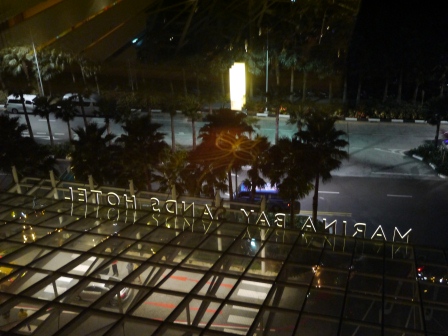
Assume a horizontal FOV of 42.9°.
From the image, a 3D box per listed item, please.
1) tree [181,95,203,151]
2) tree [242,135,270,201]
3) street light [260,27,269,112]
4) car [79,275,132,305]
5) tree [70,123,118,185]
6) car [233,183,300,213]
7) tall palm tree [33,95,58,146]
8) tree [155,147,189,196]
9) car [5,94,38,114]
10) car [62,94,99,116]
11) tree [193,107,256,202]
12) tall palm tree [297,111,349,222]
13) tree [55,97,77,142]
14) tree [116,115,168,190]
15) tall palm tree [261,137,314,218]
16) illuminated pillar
[{"bbox_3d":[-2.903,-4.310,55.337,1.916,5.769,1.916,3,27,9],"label":"tree"},{"bbox_3d":[2.224,0.958,42.905,2.700,7.433,2.700,3,27,9],"label":"tree"},{"bbox_3d":[4.910,-10.930,64.940,0.400,10.250,0.800,3,29,8],"label":"street light"},{"bbox_3d":[-9.000,8.570,41.400,4.600,1.470,1.800,5,30,12],"label":"car"},{"bbox_3d":[-10.710,0.070,48.010,4.200,8.390,4.200,3,29,8],"label":"tree"},{"bbox_3d":[3.860,2.460,49.460,5.400,1.980,1.900,3,29,8],"label":"car"},{"bbox_3d":[-17.509,-4.582,56.814,2.116,5.592,2.116,3,27,9],"label":"tall palm tree"},{"bbox_3d":[-4.112,1.465,43.098,2.800,6.651,2.800,3,27,9],"label":"tree"},{"bbox_3d":[-23.037,-7.560,66.898,4.800,2.000,1.750,3,27,9],"label":"car"},{"bbox_3d":[-16.760,-7.450,68.240,5.100,2.200,1.850,3,29,8],"label":"car"},{"bbox_3d":[0.620,-0.090,45.950,4.800,10.030,4.800,3,29,8],"label":"tree"},{"bbox_3d":[7.043,0.204,42.160,3.879,9.227,3.879,3,27,9],"label":"tall palm tree"},{"bbox_3d":[-16.320,-4.700,59.640,2.400,5.740,2.400,3,29,8],"label":"tree"},{"bbox_3d":[-6.420,-0.090,47.160,4.300,9.260,4.300,3,29,8],"label":"tree"},{"bbox_3d":[5.201,1.207,42.267,3.695,7.430,3.695,3,27,9],"label":"tall palm tree"},{"bbox_3d":[1.556,-9.260,64.741,1.350,5.000,1.900,4,29,10],"label":"illuminated pillar"}]

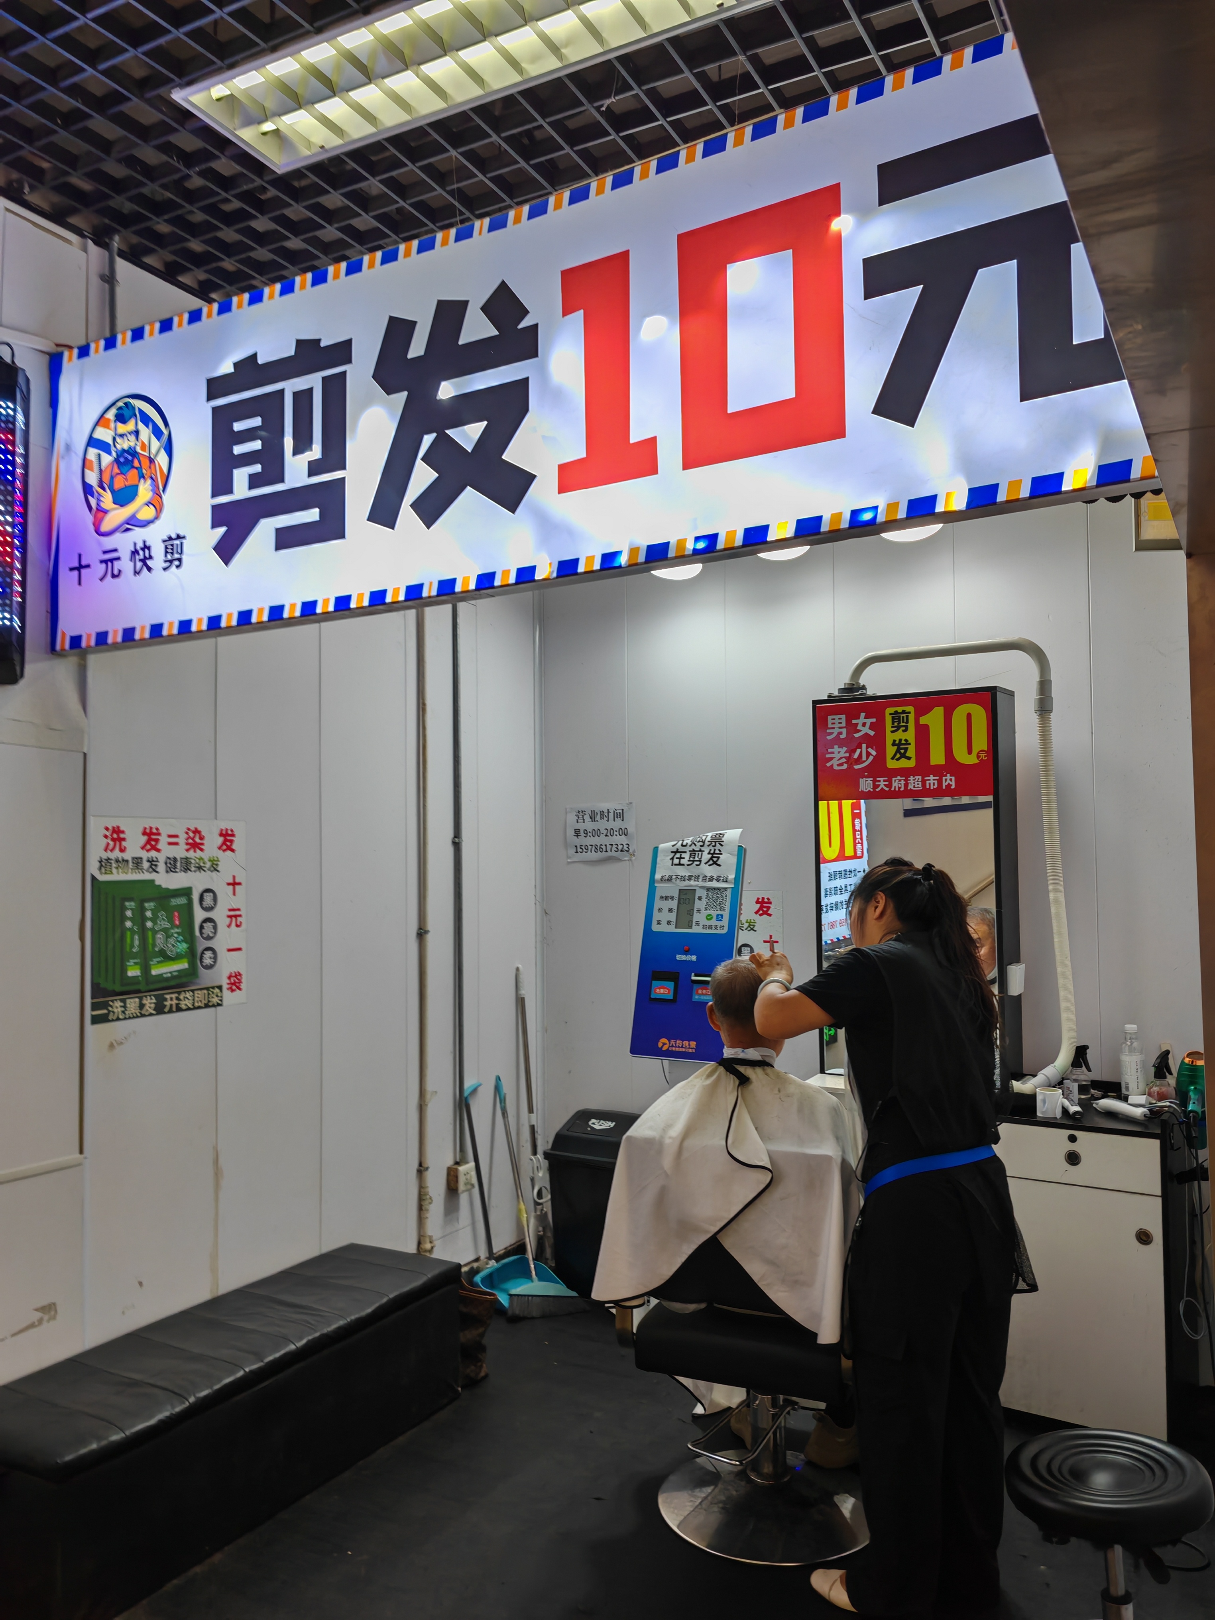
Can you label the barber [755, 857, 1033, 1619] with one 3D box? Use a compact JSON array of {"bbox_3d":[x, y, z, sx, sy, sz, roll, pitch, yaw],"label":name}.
[{"bbox_3d":[0.605,0.894,2.740,0.510,1.560,0.580,1,-3,-43],"label":"barber"}]

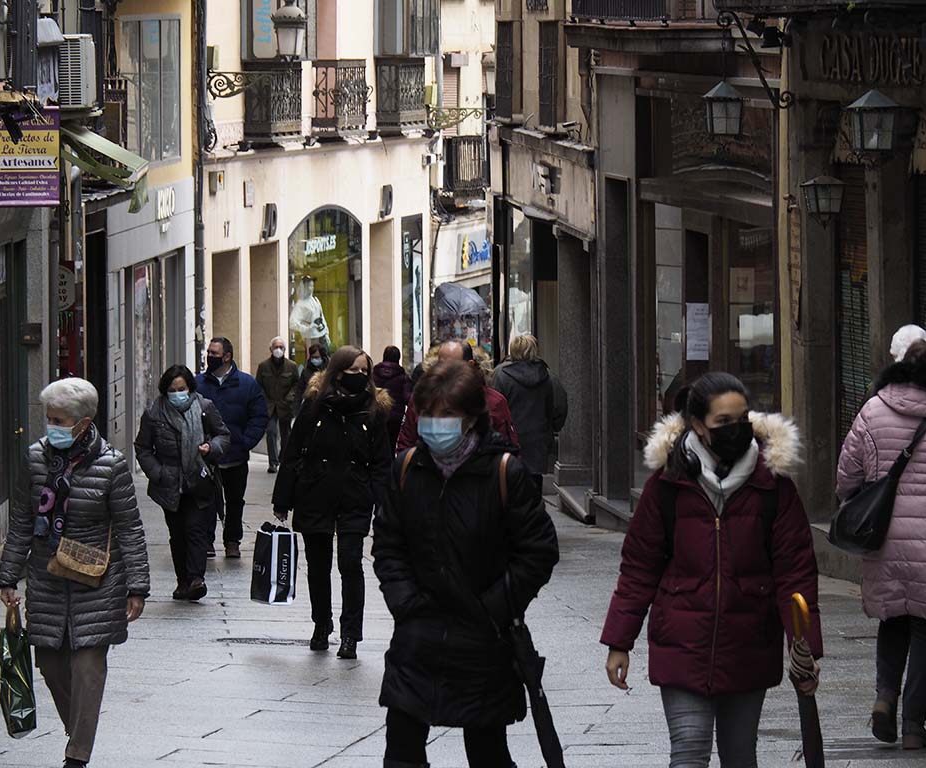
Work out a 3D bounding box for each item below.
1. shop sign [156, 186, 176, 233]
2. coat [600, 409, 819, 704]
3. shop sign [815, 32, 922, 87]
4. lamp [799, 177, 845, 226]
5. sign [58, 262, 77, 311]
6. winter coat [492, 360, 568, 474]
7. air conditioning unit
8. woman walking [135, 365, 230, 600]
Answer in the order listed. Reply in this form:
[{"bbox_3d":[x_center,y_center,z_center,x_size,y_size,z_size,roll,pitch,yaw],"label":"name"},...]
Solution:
[{"bbox_3d":[-3.799,-2.228,68.000,0.080,0.550,1.500,0,4,5],"label":"shop sign"},{"bbox_3d":[0.703,0.480,15.000,0.610,0.770,0.390,0,4,2],"label":"coat"},{"bbox_3d":[2.695,-2.151,35.300,0.070,0.330,2.400,-1,4,-11],"label":"shop sign"},{"bbox_3d":[2.458,-1.248,36.400,0.245,0.340,0.245,-2,4,-20],"label":"lamp"},{"bbox_3d":[-3.703,-0.879,48.500,0.400,0.450,0.050,-1,4,-3],"label":"sign"},{"bbox_3d":[0.510,0.257,40.800,0.560,0.870,0.380,0,4,-3],"label":"winter coat"},{"bbox_3d":[-3.352,-2.717,46.300,0.320,0.630,0.820,0,4,2],"label":"air conditioning unit"},{"bbox_3d":[-1.860,0.653,35.300,0.580,1.550,0.430,-1,4,-9],"label":"woman walking"}]

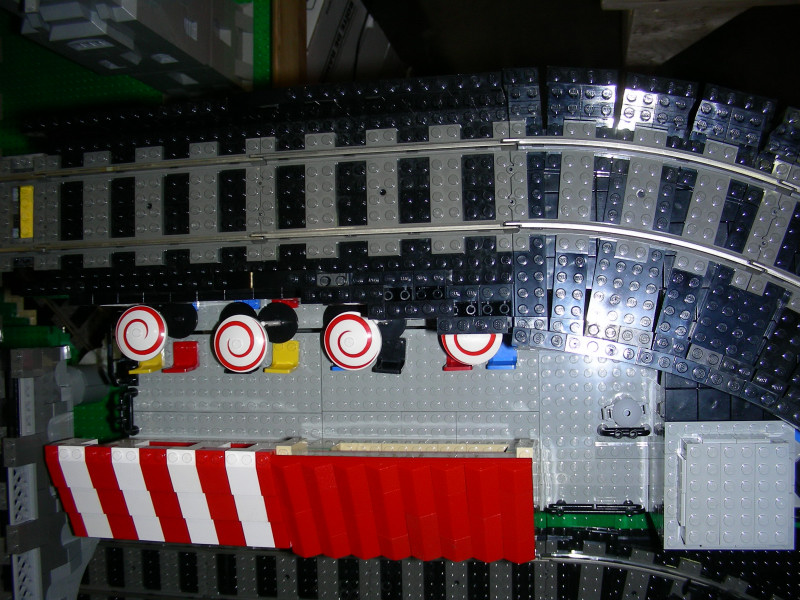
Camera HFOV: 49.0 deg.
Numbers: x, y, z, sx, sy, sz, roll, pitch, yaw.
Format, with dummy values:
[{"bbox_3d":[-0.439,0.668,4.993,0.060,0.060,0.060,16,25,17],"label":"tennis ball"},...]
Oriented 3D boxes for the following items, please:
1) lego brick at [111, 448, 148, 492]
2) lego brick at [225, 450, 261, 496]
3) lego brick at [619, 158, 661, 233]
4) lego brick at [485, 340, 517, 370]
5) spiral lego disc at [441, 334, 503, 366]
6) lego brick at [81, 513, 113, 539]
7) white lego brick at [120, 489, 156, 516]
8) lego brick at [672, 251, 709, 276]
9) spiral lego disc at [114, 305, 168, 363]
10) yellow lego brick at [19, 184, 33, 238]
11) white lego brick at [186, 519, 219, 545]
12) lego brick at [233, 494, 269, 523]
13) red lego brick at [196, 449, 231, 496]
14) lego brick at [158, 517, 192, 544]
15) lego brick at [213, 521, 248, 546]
[{"bbox_3d":[-0.139,0.088,0.453,0.016,0.011,0.024,-1,88,11],"label":"lego brick"},{"bbox_3d":[-0.077,0.086,0.432,0.016,0.011,0.024,-1,89,11],"label":"lego brick"},{"bbox_3d":[0.115,-0.050,0.416,0.016,0.005,0.033,9,90,11],"label":"lego brick"},{"bbox_3d":[0.058,0.030,0.495,0.016,0.019,0.018,-1,88,11],"label":"lego brick"},{"bbox_3d":[0.038,0.018,0.459,0.032,0.007,0.032,0,88,11],"label":"spiral lego disc"},{"bbox_3d":[-0.165,0.119,0.478,0.016,0.011,0.024,-1,88,11],"label":"lego brick"},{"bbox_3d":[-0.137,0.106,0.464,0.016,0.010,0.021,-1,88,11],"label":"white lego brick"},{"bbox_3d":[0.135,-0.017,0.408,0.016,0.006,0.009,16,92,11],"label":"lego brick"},{"bbox_3d":[-0.146,0.019,0.492,0.032,0.008,0.032,0,89,11],"label":"spiral lego disc"},{"bbox_3d":[-0.209,-0.049,0.499,0.008,0.010,0.032,-1,88,11],"label":"yellow lego brick"},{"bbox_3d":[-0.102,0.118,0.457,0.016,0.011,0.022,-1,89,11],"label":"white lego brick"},{"bbox_3d":[-0.076,0.103,0.449,0.016,0.011,0.024,-1,88,11],"label":"lego brick"},{"bbox_3d":[-0.094,0.087,0.443,0.016,0.011,0.024,-1,88,11],"label":"red lego brick"},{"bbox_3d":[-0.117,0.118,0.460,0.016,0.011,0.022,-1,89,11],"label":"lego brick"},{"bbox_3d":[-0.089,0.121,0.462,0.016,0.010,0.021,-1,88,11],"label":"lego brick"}]

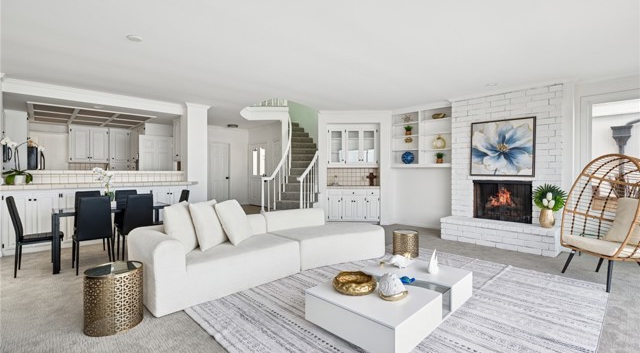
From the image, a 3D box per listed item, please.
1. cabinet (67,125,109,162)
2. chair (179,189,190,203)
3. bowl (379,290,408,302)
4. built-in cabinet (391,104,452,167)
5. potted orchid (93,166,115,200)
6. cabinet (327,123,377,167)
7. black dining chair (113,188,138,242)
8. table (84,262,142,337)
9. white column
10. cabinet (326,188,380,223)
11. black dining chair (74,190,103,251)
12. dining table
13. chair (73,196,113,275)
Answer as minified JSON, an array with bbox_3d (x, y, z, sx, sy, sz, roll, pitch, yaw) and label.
[{"bbox_3d":[-5.927,-0.807,7.278,0.790,0.890,0.330,-1,1,-43],"label":"cabinet"},{"bbox_3d":[-2.486,0.711,4.789,0.490,0.965,0.410,-1,1,-44],"label":"chair"},{"bbox_3d":[0.574,0.925,2.240,0.220,0.060,0.210,0,1,0],"label":"bowl"},{"bbox_3d":[2.288,-0.812,6.376,1.400,1.300,0.280,1,1,45],"label":"built-in cabinet"},{"bbox_3d":[-3.120,0.141,4.122,0.330,0.550,0.220,0,1,-37],"label":"potted orchid"},{"bbox_3d":[0.820,-0.771,7.289,1.280,1.080,0.330,0,1,0],"label":"cabinet"},{"bbox_3d":[-3.090,0.699,4.618,0.420,0.965,0.510,-1,1,-43],"label":"black dining chair"},{"bbox_3d":[-1.673,0.979,2.324,0.390,0.455,0.390,-1,1,-43],"label":"table"},{"bbox_3d":[-2.801,-0.203,6.372,0.480,2.740,0.440,-1,1,-44],"label":"white column"},{"bbox_3d":[0.814,0.689,7.158,1.290,0.880,0.550,0,1,1],"label":"cabinet"},{"bbox_3d":[-3.463,0.719,4.299,0.410,0.965,0.490,-1,1,-44],"label":"black dining chair"},{"bbox_3d":[-3.064,0.828,4.209,1.330,0.750,0.690,-1,1,-44],"label":"dining table"},{"bbox_3d":[-2.973,0.728,3.736,0.410,0.965,0.490,-1,1,-44],"label":"chair"}]

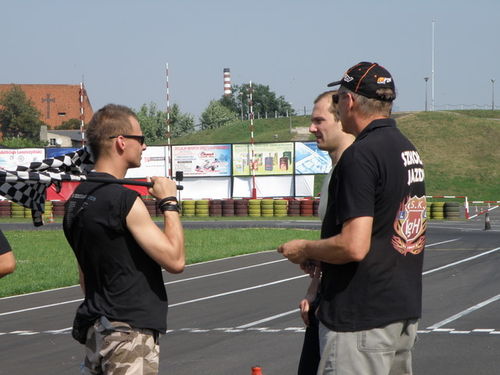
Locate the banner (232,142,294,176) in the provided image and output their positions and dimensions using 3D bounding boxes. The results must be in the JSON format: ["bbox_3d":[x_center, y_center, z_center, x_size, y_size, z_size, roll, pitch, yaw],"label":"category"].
[{"bbox_3d":[0.647,-1.320,65.500,3.000,1.500,0.050,0,0,17],"label":"banner"}]

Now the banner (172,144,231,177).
[{"bbox_3d":[-2.294,-1.255,66.400,2.980,1.510,0.050,0,0,17],"label":"banner"}]

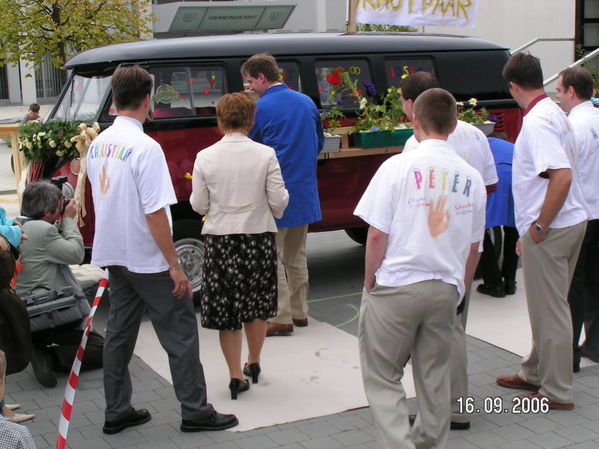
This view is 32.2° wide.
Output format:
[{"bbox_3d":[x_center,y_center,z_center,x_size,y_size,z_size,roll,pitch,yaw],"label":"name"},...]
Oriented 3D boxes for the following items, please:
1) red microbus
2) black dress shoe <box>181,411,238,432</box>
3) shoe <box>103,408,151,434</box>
[{"bbox_3d":[-0.144,-0.573,8.540,4.260,1.950,1.750,-7,11,-30],"label":"red microbus"},{"bbox_3d":[-0.440,0.937,5.071,0.290,0.115,0.108,-3,9,-9],"label":"black dress shoe"},{"bbox_3d":[-0.855,0.936,5.142,0.105,0.115,0.285,8,13,44],"label":"shoe"}]

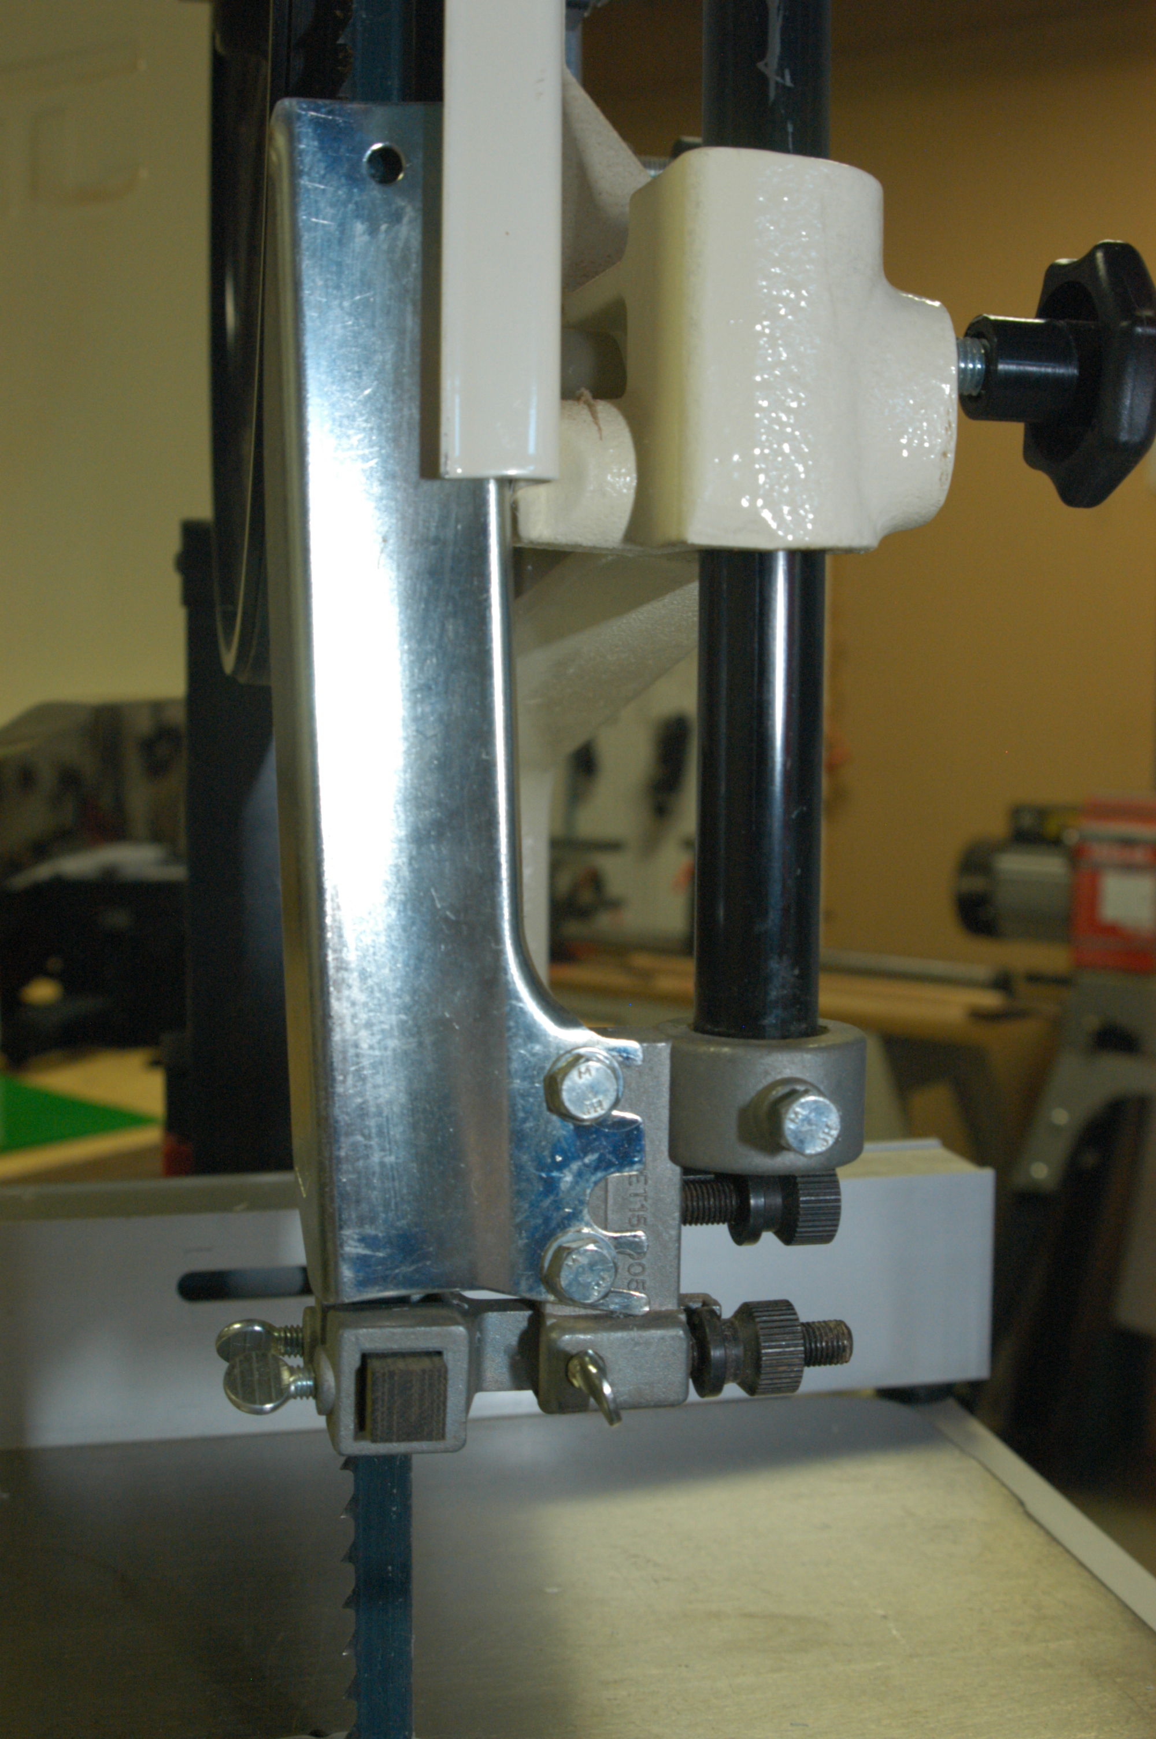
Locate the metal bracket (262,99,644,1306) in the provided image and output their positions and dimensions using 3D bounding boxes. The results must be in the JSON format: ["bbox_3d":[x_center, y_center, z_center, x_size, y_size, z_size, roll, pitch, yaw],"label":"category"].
[{"bbox_3d":[-0.021,-0.023,0.342,0.058,0.200,0.031,-3,5,-10],"label":"metal bracket"}]

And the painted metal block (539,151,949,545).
[{"bbox_3d":[0.031,-0.088,0.362,0.075,0.066,0.048,-1,4,-11],"label":"painted metal block"}]

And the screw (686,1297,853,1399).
[{"bbox_3d":[0.034,0.087,0.370,0.034,0.018,0.018,-1,4,-11],"label":"screw"}]

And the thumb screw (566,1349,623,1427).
[{"bbox_3d":[0.002,0.087,0.345,0.006,0.011,0.019,-31,9,-7],"label":"thumb screw"}]

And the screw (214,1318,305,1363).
[{"bbox_3d":[-0.056,0.086,0.370,0.019,0.011,0.006,-1,20,-11],"label":"screw"}]

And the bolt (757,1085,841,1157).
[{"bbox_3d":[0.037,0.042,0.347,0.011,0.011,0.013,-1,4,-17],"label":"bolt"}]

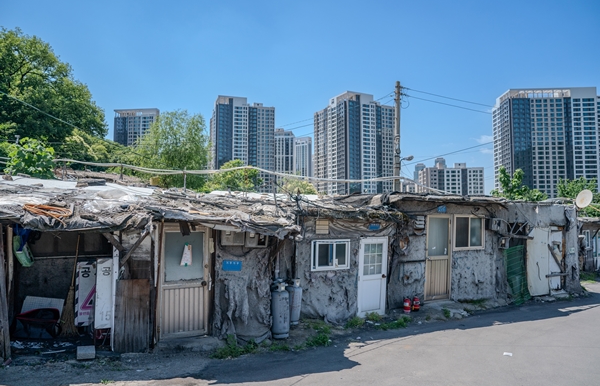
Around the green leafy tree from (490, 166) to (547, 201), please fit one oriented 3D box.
[{"bbox_3d":[8.200,0.992,14.967,2.100,4.000,2.100,0,-4,0],"label":"green leafy tree"}]

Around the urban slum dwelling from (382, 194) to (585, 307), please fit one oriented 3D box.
[{"bbox_3d":[3.826,1.380,10.999,5.600,2.300,4.000,1,-4,-18],"label":"urban slum dwelling"}]

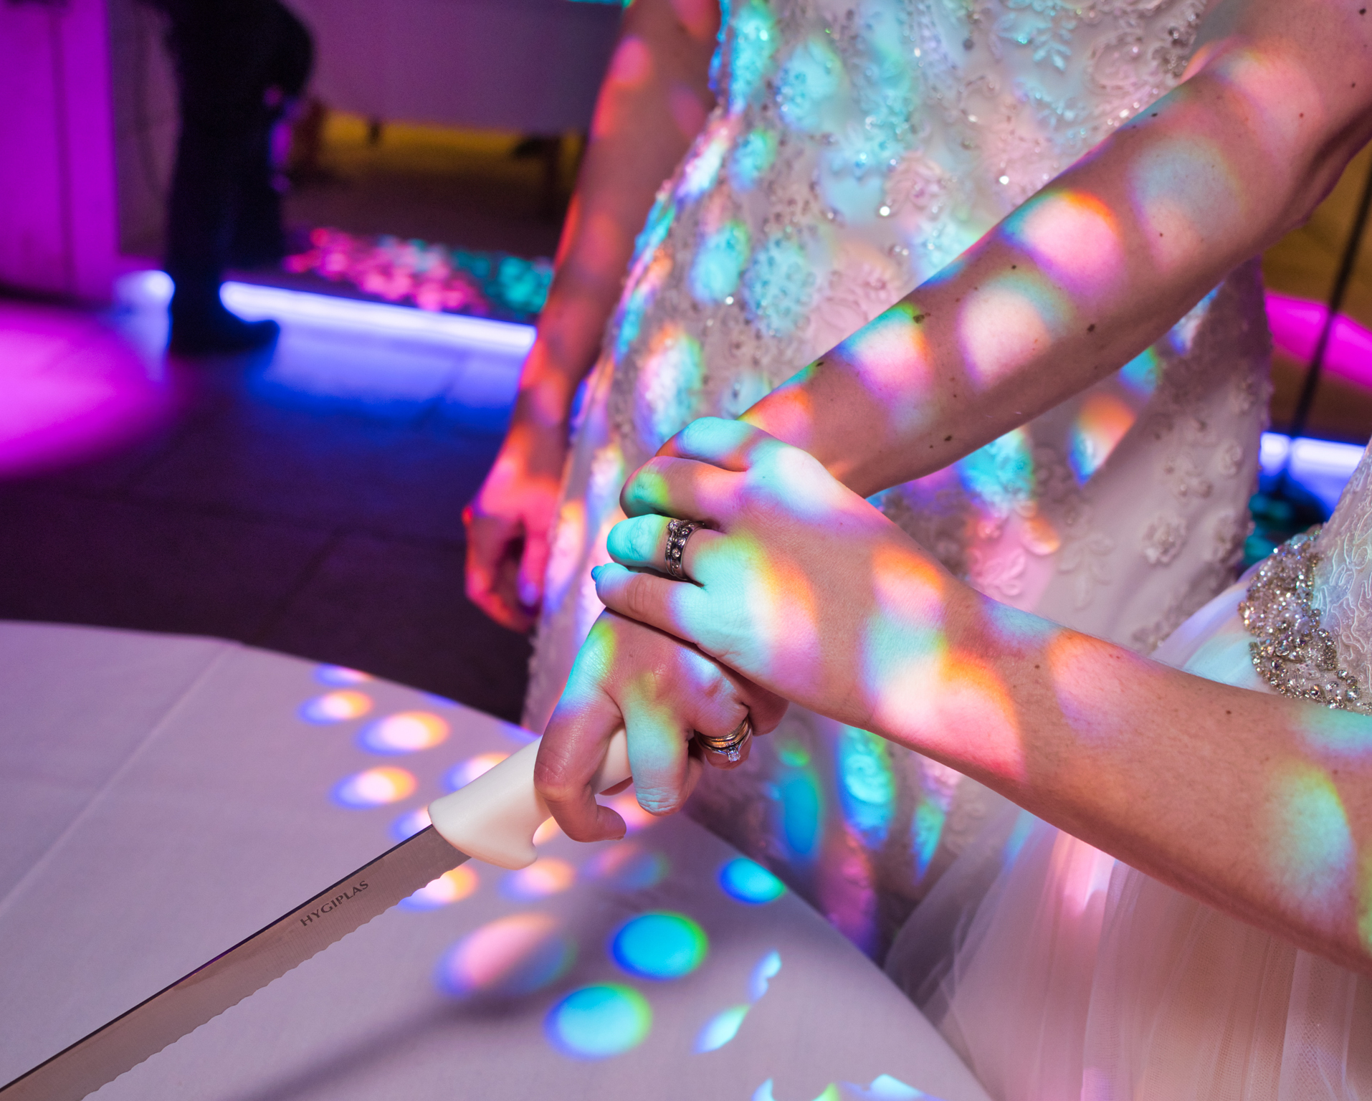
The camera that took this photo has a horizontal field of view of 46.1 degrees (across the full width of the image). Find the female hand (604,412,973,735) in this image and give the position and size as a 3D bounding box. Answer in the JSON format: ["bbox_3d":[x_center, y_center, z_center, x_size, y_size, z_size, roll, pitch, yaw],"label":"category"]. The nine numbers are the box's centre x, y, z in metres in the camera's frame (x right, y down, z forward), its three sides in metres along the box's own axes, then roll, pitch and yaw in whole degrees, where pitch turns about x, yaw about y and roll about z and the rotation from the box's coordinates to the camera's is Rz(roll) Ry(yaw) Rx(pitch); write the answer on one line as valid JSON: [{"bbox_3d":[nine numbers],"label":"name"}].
[{"bbox_3d":[0.037,0.007,0.570,0.130,0.088,0.063,27,-11,16],"label":"female hand"}]

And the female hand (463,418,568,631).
[{"bbox_3d":[-0.109,-0.016,1.070,0.065,0.140,0.078,-4,29,-20],"label":"female hand"}]

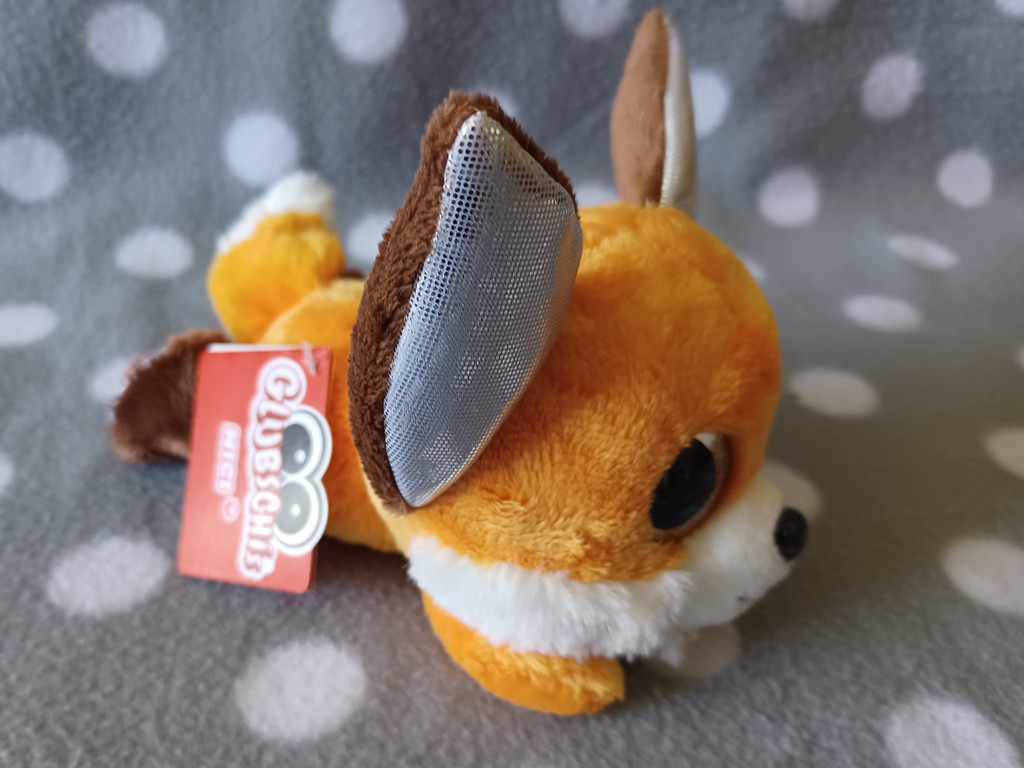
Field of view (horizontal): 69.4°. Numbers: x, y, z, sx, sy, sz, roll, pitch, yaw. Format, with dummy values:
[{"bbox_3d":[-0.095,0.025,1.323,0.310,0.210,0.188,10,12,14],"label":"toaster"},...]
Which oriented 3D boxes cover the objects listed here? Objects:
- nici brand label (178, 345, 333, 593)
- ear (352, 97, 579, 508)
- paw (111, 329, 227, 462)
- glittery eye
[{"bbox_3d":[-0.071,0.022,0.203,0.042,0.064,0.004,1,-6,16],"label":"nici brand label"},{"bbox_3d":[-0.009,-0.015,0.132,0.017,0.075,0.037,31,31,32],"label":"ear"},{"bbox_3d":[-0.117,0.004,0.256,0.036,0.035,0.033,8,33,13],"label":"paw"},{"bbox_3d":[0.035,0.020,0.147,0.021,0.022,0.008,-17,28,-25],"label":"glittery eye"}]

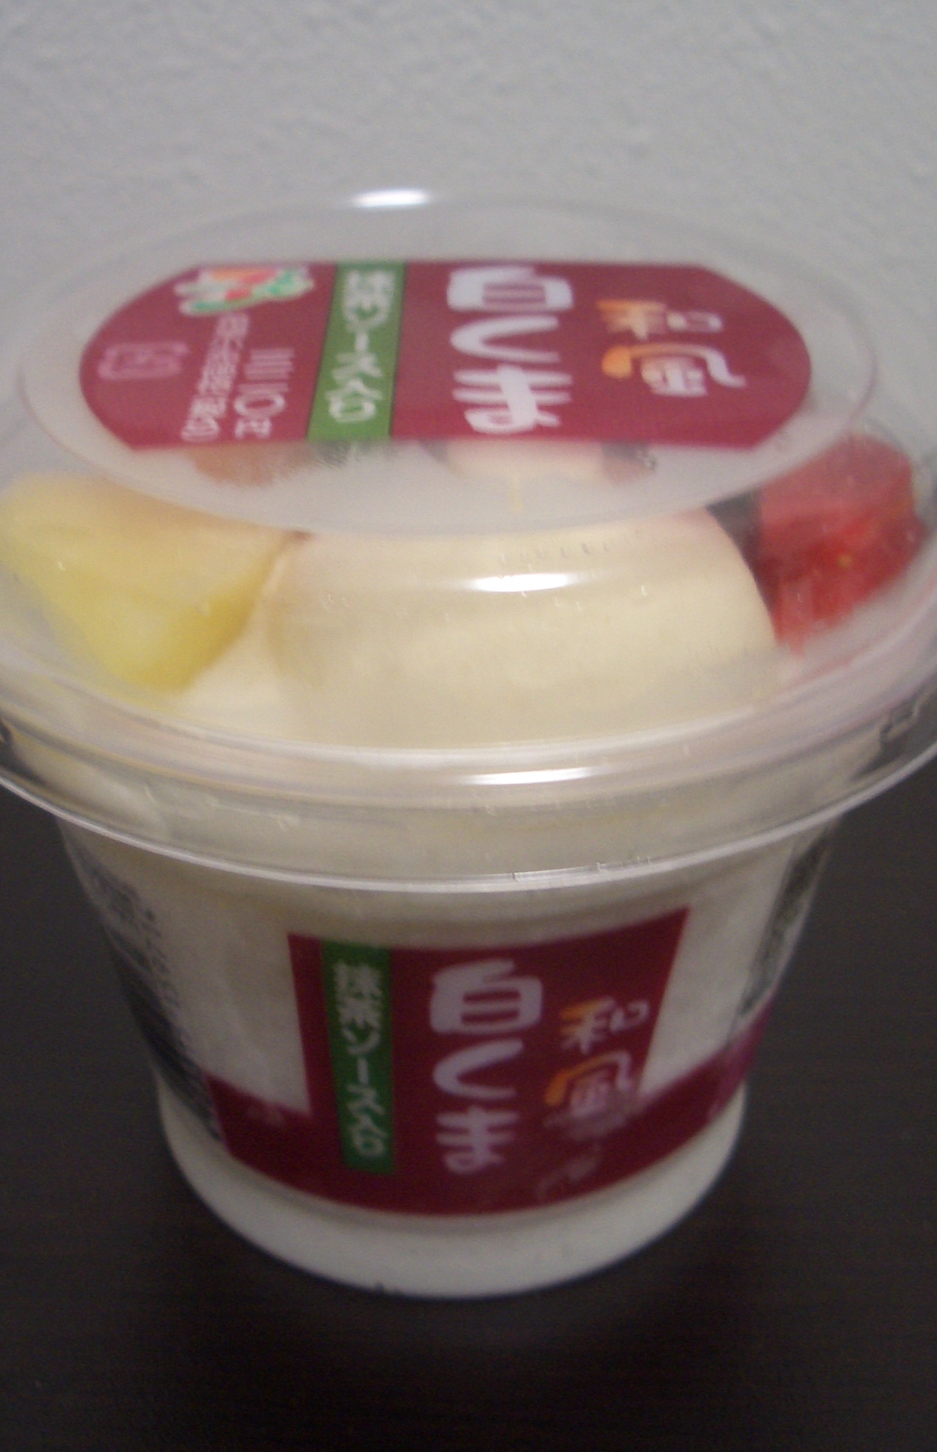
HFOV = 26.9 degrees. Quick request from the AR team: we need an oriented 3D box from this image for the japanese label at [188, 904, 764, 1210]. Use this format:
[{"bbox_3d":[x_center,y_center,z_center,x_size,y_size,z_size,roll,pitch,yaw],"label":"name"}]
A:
[{"bbox_3d":[0.003,0.030,0.185,0.057,0.041,0.021,-3,33,-3],"label":"japanese label"}]

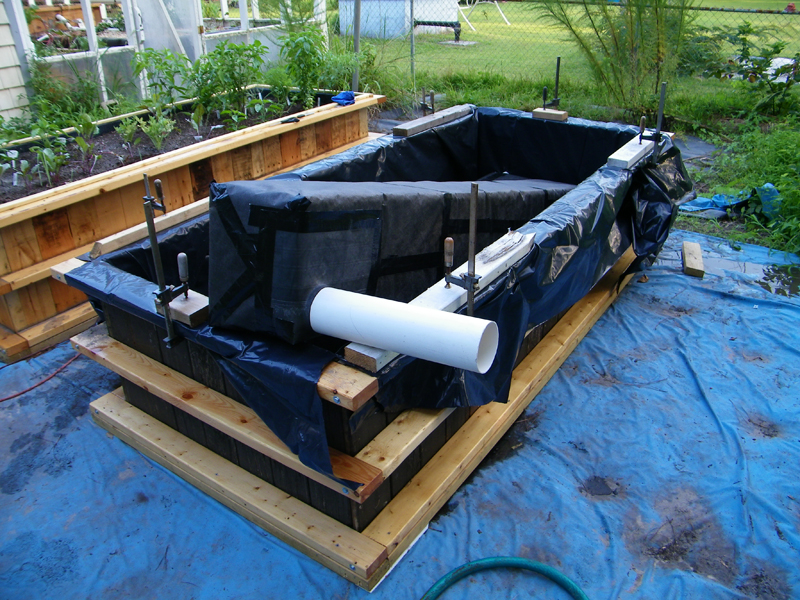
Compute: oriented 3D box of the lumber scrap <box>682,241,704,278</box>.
[{"bbox_3d":[1.466,-0.203,3.240,0.087,0.039,0.305,7,31,17],"label":"lumber scrap"}]

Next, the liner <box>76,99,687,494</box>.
[{"bbox_3d":[0.177,-0.188,2.694,1.340,0.590,2.480,18,35,31],"label":"liner"}]

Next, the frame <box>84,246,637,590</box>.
[{"bbox_3d":[0.127,0.050,2.850,1.240,0.084,2.460,18,35,31],"label":"frame"}]

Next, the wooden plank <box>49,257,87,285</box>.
[{"bbox_3d":[-1.044,-0.088,2.073,0.100,0.040,0.090,18,35,31],"label":"wooden plank"}]

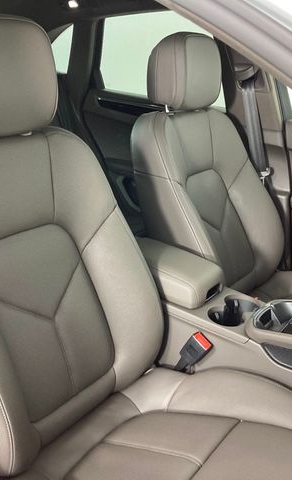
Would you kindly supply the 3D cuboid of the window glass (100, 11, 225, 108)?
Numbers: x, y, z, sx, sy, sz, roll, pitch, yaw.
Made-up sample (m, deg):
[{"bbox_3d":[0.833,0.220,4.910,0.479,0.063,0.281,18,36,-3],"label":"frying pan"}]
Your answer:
[{"bbox_3d":[0.025,-0.721,2.043,0.635,0.362,0.040,18,50,32],"label":"window glass"}]

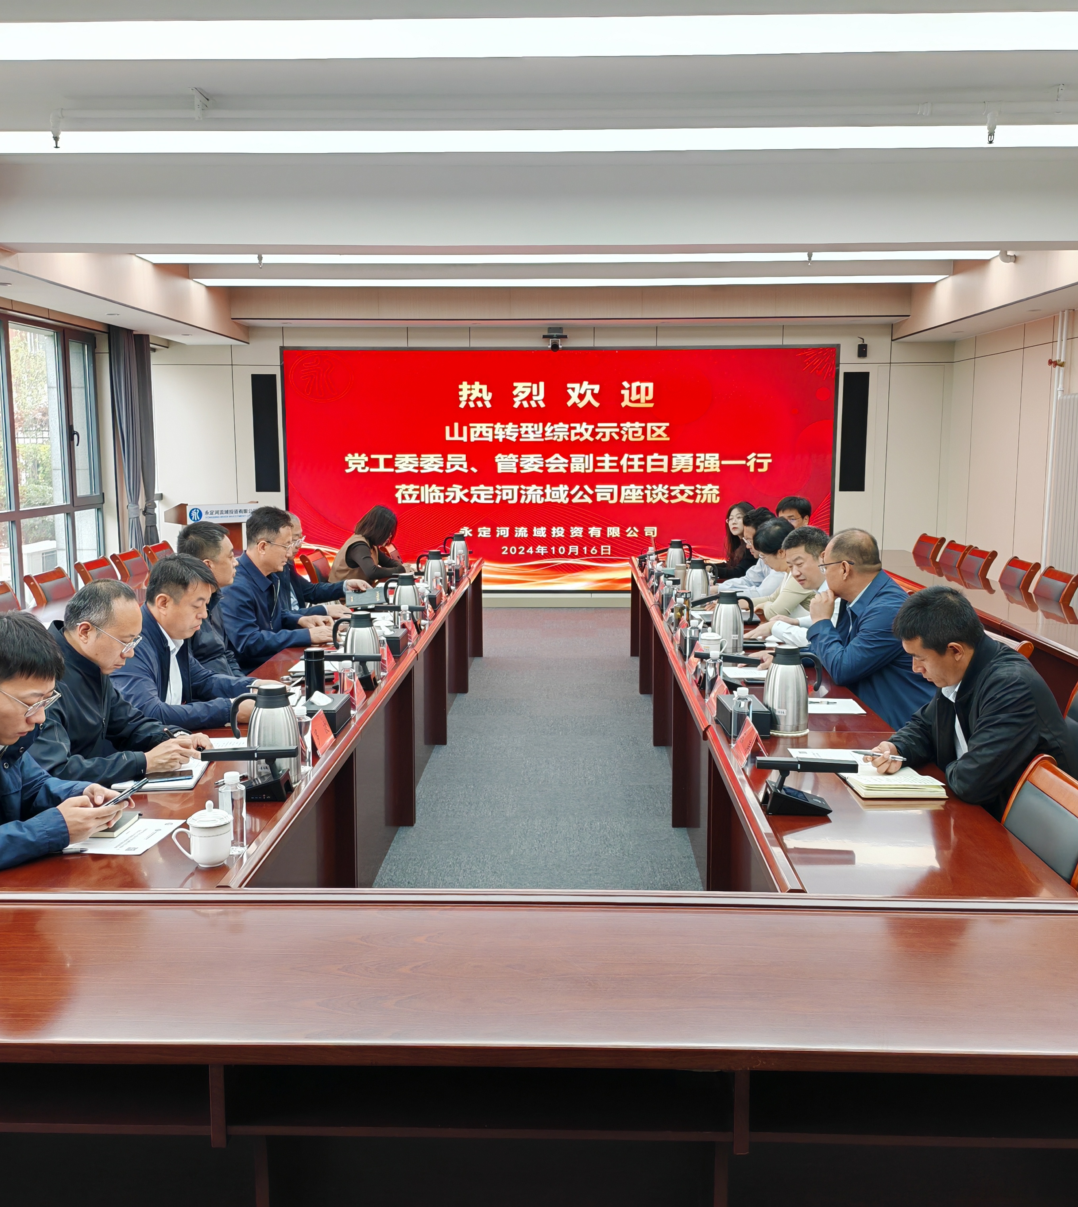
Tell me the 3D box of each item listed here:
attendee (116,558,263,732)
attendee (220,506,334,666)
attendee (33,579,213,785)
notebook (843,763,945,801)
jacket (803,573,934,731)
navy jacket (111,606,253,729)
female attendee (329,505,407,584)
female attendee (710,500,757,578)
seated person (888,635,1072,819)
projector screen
[{"bbox_3d":[-1.252,0.448,4.306,0.690,1.255,0.560,1,8,7],"label":"attendee"},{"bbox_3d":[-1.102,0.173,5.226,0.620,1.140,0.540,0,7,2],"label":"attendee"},{"bbox_3d":[-1.263,0.542,3.567,0.700,1.260,0.570,1,7,5],"label":"attendee"},{"bbox_3d":[0.936,0.468,3.332,0.215,0.028,0.290,0,7,0],"label":"notebook"},{"bbox_3d":[1.273,0.209,4.624,0.560,0.660,0.560,0,7,2],"label":"jacket"},{"bbox_3d":[-1.175,0.314,3.986,0.520,0.640,0.550,0,7,2],"label":"navy jacket"},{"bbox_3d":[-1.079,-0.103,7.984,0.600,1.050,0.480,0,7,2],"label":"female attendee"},{"bbox_3d":[1.426,-0.058,8.275,0.660,1.220,0.480,-2,8,-11],"label":"female attendee"},{"bbox_3d":[1.132,0.584,3.336,0.600,1.260,0.520,0,8,2],"label":"seated person"},{"bbox_3d":[0.189,-1.263,11.990,5.298,2.359,0.080,0,7,2],"label":"projector screen"}]

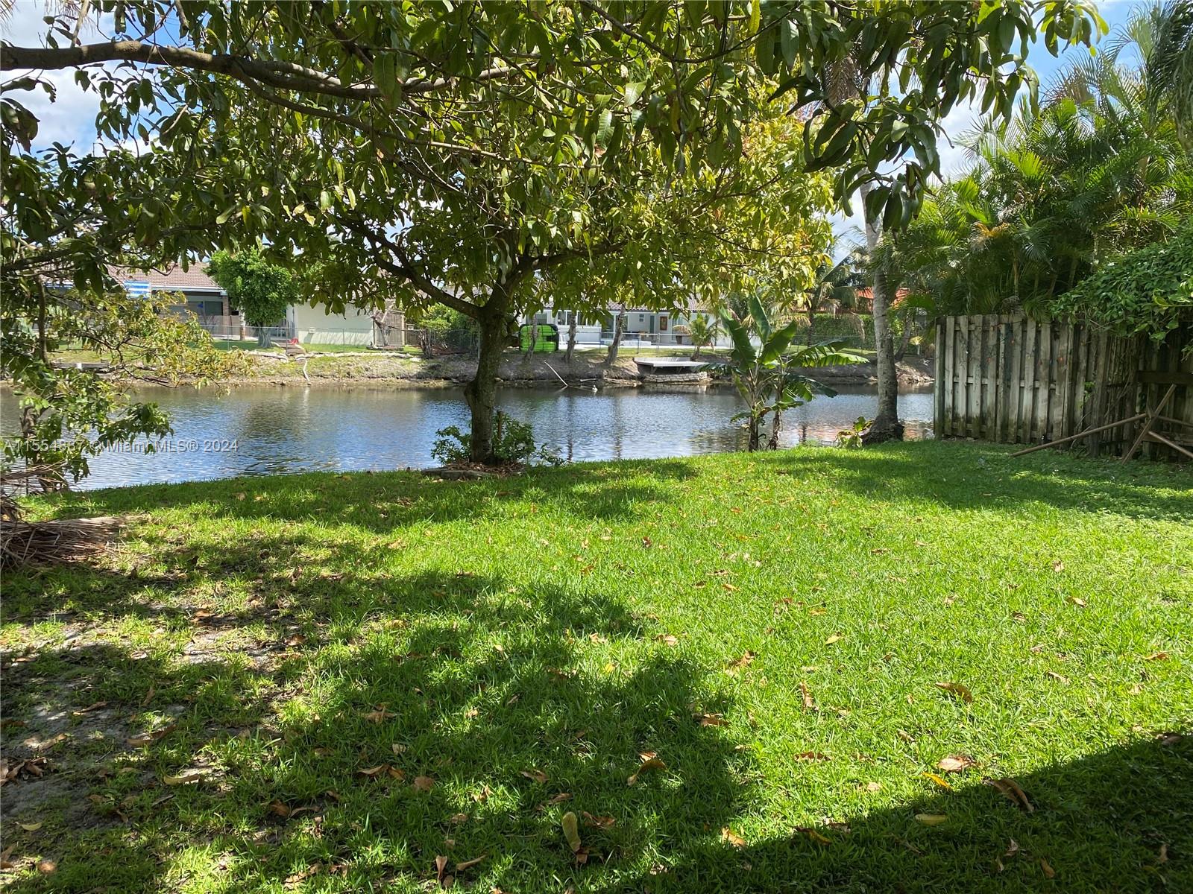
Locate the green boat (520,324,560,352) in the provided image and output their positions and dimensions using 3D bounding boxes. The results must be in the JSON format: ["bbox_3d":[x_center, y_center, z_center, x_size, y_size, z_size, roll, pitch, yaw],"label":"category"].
[{"bbox_3d":[-3.339,-6.353,52.200,2.330,1.650,0.600,0,7,-6],"label":"green boat"}]

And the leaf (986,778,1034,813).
[{"bbox_3d":[1.388,1.170,3.008,0.075,0.050,0.199,-3,8,-21],"label":"leaf"}]

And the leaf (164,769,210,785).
[{"bbox_3d":[-1.433,1.154,3.129,0.148,0.035,0.050,-1,8,-7],"label":"leaf"}]

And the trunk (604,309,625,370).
[{"bbox_3d":[0.926,-5.323,44.500,0.950,2.900,0.600,0,8,0],"label":"trunk"}]

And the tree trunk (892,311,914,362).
[{"bbox_3d":[15.594,-5.656,45.500,1.000,2.600,0.600,0,8,0],"label":"tree trunk"}]

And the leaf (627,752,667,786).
[{"bbox_3d":[0.179,1.146,3.181,0.171,0.065,0.080,-7,10,-40],"label":"leaf"}]

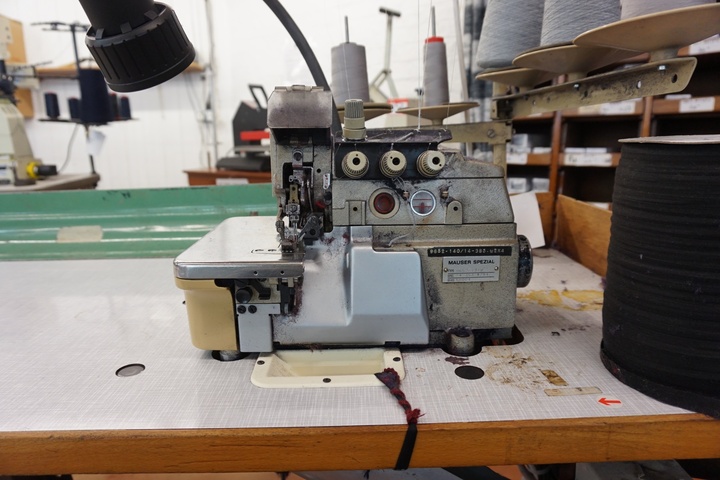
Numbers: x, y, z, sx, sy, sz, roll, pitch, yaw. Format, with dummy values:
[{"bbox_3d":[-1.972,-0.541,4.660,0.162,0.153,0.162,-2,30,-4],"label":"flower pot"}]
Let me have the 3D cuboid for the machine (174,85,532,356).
[{"bbox_3d":[0.019,-0.042,0.573,0.385,0.265,0.245,-1,13,1],"label":"machine"}]

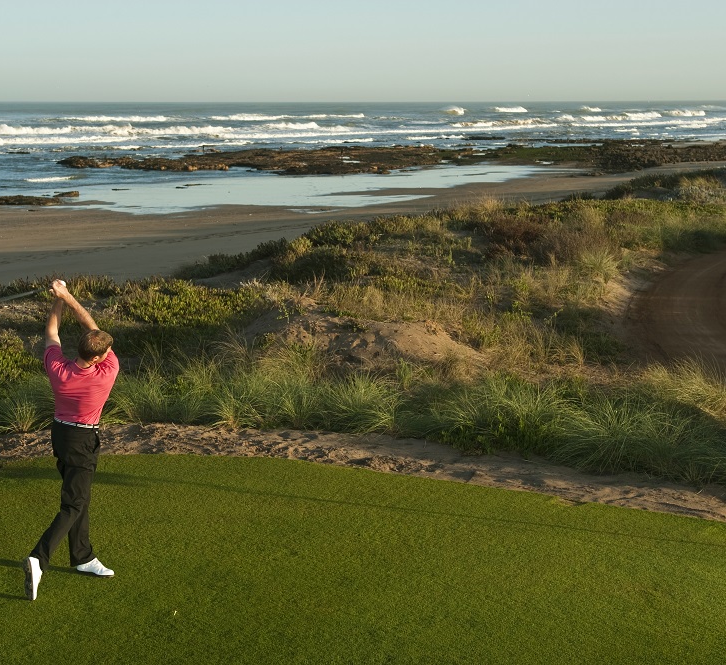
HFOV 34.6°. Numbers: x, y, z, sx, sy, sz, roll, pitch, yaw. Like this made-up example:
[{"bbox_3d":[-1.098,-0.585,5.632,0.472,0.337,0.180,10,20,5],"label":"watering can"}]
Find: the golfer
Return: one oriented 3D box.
[{"bbox_3d":[-1.935,0.716,7.836,0.570,2.020,0.780,2,11,12],"label":"golfer"}]

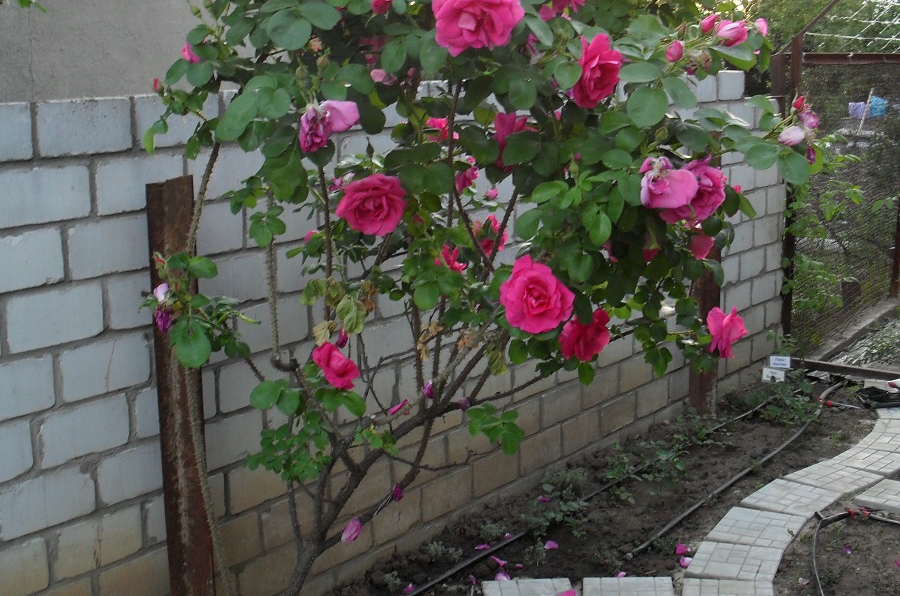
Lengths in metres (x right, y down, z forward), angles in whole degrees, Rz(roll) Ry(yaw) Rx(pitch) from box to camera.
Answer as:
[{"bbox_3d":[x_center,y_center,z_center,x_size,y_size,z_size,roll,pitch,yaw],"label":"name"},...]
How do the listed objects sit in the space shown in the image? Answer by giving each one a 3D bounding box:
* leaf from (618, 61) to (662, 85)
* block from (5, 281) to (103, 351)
[{"bbox_3d":[0.353,-0.418,2.250,0.080,0.014,0.052,-3,49,-2],"label":"leaf"},{"bbox_3d":[-0.937,0.037,2.814,0.090,0.121,0.252,8,15,38],"label":"block"}]

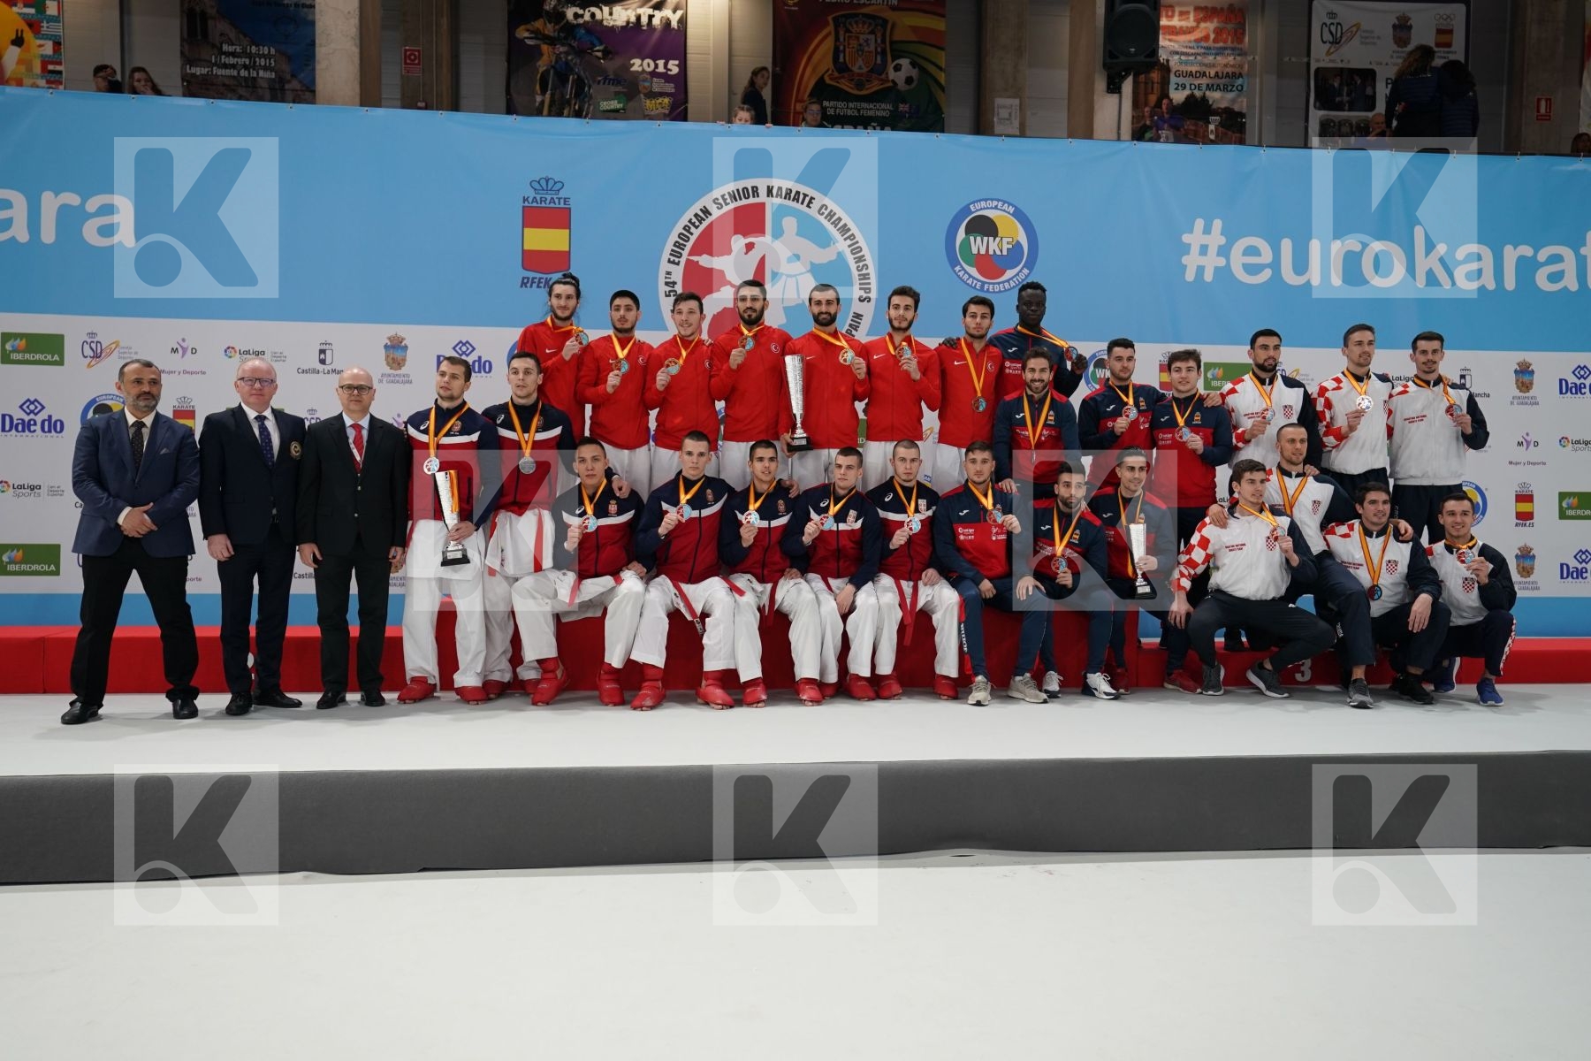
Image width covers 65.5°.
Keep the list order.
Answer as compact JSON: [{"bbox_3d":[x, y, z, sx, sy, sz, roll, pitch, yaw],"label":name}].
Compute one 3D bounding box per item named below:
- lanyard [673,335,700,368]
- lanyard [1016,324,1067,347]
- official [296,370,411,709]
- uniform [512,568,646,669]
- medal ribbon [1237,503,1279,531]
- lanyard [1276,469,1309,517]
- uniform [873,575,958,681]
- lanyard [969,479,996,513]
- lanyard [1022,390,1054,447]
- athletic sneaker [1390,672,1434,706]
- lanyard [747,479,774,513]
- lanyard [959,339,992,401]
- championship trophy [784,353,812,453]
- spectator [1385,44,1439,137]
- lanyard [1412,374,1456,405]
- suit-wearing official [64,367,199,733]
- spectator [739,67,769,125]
[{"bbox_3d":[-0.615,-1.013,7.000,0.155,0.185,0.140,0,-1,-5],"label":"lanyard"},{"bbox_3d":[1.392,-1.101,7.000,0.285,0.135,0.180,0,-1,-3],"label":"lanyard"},{"bbox_3d":[-2.272,0.034,6.405,0.570,1.740,0.340,0,3,-16],"label":"official"},{"bbox_3d":[-1.192,0.475,6.800,0.700,0.530,0.540,0,3,-7],"label":"uniform"},{"bbox_3d":[2.571,-0.080,6.880,0.220,0.170,0.130,1,2,6],"label":"medal ribbon"},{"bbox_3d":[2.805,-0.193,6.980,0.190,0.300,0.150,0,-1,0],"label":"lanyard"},{"bbox_3d":[0.689,0.533,7.070,0.480,0.570,0.540,0,3,-3],"label":"uniform"},{"bbox_3d":[1.016,-0.186,6.740,0.155,0.185,0.130,1,2,0],"label":"lanyard"},{"bbox_3d":[1.420,-0.656,7.250,0.180,0.335,0.130,1,2,10],"label":"lanyard"},{"bbox_3d":[3.333,0.847,6.650,0.110,0.130,0.295,0,-1,-7],"label":"athletic sneaker"},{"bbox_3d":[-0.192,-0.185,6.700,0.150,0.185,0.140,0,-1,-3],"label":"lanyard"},{"bbox_3d":[1.049,-0.919,7.200,0.185,0.380,0.130,1,2,0],"label":"lanyard"},{"bbox_3d":[0.018,-0.742,7.200,0.147,0.560,0.135,-3,2,0],"label":"championship trophy"},{"bbox_3d":[6.213,-4.036,12.436,0.500,1.650,0.340,1,3,18],"label":"spectator"},{"bbox_3d":[3.898,-0.861,7.550,0.220,0.185,0.130,2,3,20],"label":"lanyard"},{"bbox_3d":[-3.204,0.031,6.014,0.610,1.720,0.400,0,2,-22],"label":"suit-wearing official"},{"bbox_3d":[-0.346,-3.037,10.331,0.300,1.650,0.420,2,2,22],"label":"spectator"}]

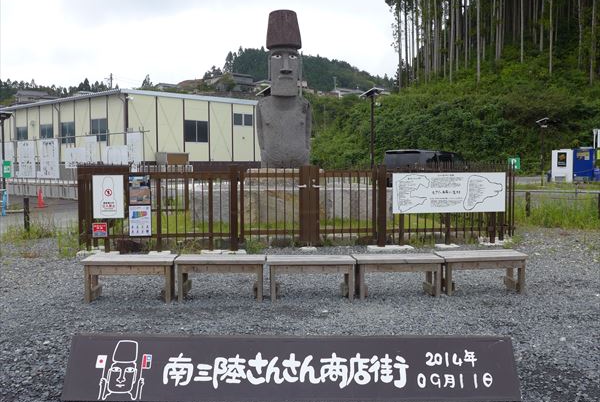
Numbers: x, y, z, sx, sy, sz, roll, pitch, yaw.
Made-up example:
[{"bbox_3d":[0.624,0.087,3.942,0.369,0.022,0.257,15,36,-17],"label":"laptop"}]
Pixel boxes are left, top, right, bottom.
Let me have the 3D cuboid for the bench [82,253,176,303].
[{"bbox_3d":[-1.756,0.814,6.361,0.921,0.426,0.405,0,4,-2],"label":"bench"}]

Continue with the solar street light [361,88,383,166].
[{"bbox_3d":[2.244,-1.610,18.736,0.530,3.724,0.530,3,4,37],"label":"solar street light"}]

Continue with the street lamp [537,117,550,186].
[{"bbox_3d":[12.966,-2.602,32.400,0.510,3.689,0.510,3,4,37],"label":"street lamp"}]

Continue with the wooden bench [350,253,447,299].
[{"bbox_3d":[1.057,0.817,6.593,0.921,0.426,0.405,0,4,-3],"label":"wooden bench"}]

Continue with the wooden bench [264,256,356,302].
[{"bbox_3d":[0.116,0.826,6.512,0.921,0.426,0.405,0,4,-2],"label":"wooden bench"}]

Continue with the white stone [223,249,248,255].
[{"bbox_3d":[-1.022,0.801,9.651,0.410,0.065,0.230,0,4,-2],"label":"white stone"}]

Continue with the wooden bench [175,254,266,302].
[{"bbox_3d":[-0.823,0.818,6.430,0.921,0.426,0.405,0,4,-3],"label":"wooden bench"}]

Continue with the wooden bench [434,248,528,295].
[{"bbox_3d":[2.014,0.803,6.779,0.921,0.426,0.405,0,4,-5],"label":"wooden bench"}]

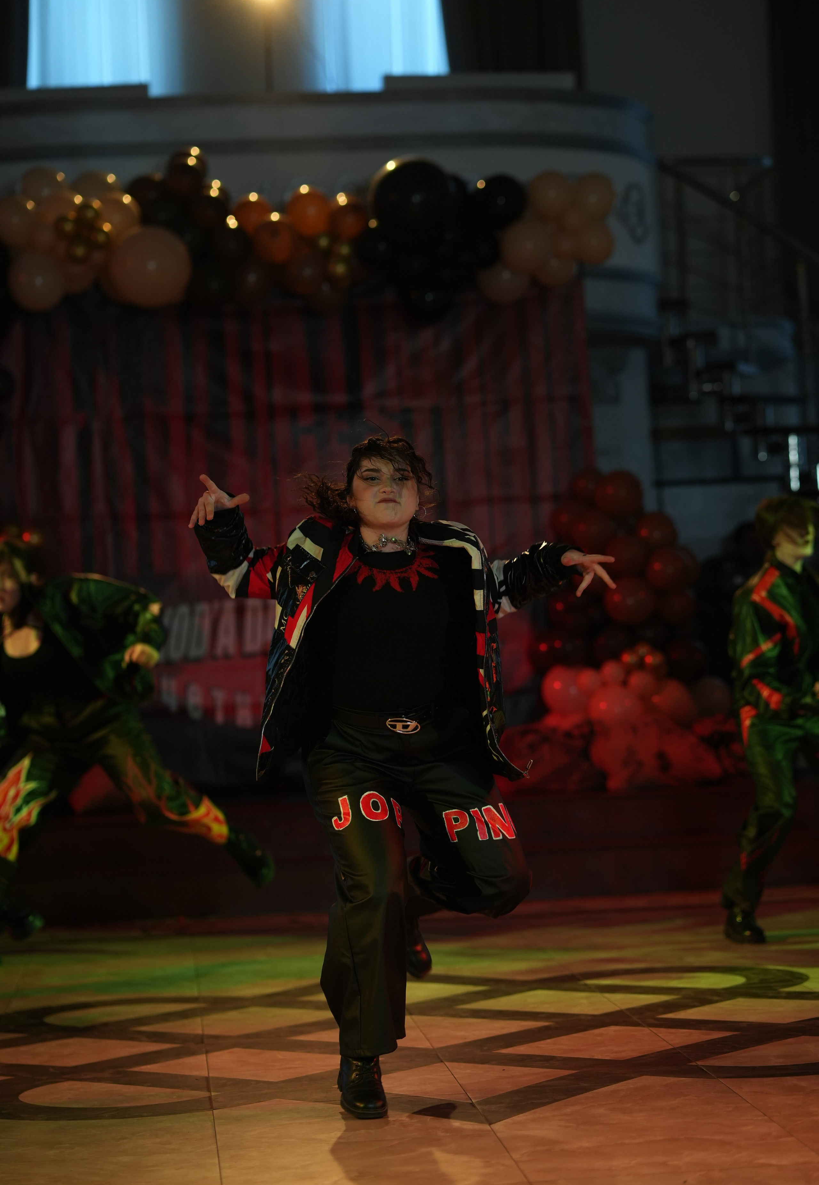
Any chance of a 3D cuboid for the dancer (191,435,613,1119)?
[{"bbox_3d":[0.005,0.440,6.950,1.010,1.630,0.680,-2,-1,-5],"label":"dancer"}]

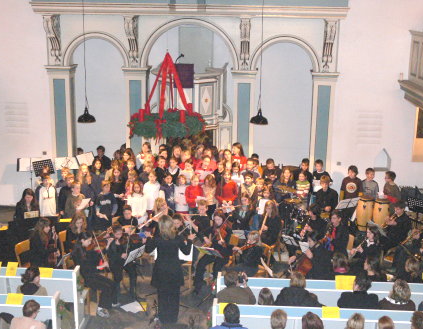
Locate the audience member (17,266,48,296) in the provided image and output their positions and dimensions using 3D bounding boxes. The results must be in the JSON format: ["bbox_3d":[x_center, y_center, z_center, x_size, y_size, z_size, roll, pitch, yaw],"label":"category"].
[{"bbox_3d":[-2.347,1.889,8.859,0.500,1.172,0.720,5,14,16],"label":"audience member"}]

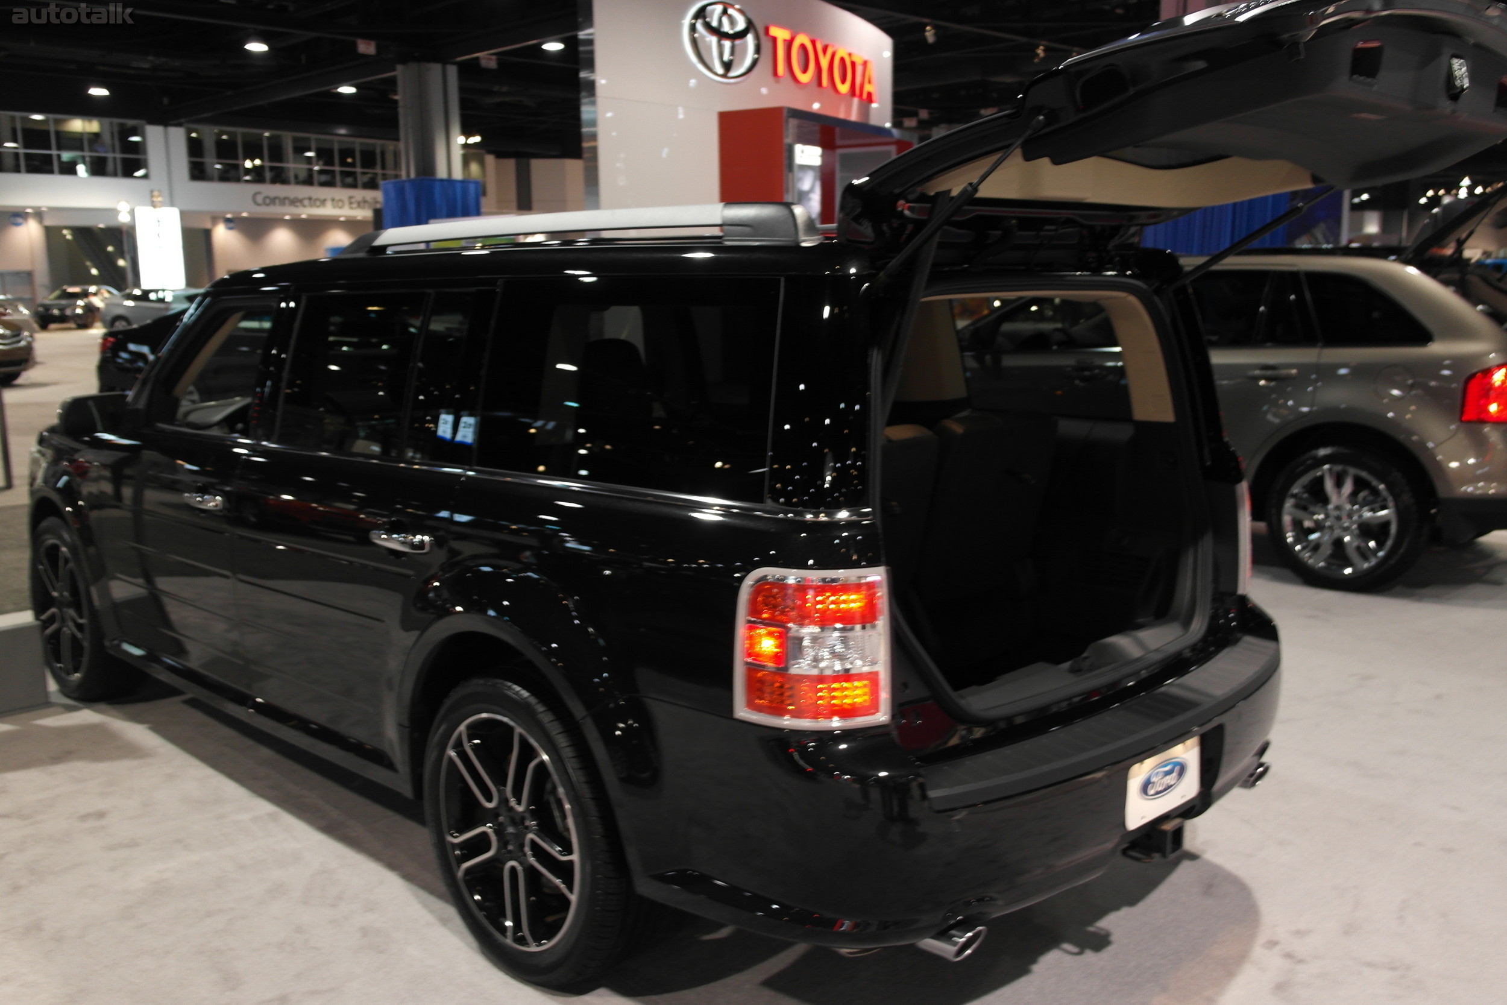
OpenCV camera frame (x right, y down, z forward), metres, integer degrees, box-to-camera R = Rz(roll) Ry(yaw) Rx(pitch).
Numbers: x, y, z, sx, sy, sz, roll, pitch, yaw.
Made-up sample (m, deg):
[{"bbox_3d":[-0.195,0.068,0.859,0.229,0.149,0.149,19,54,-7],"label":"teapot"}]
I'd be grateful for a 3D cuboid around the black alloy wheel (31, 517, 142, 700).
[{"bbox_3d":[-2.615,0.405,4.980,0.729,0.729,0.253,9,12,43],"label":"black alloy wheel"}]

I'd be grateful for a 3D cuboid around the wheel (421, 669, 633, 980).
[{"bbox_3d":[-0.486,0.737,2.943,0.729,0.729,0.253,9,12,43],"label":"wheel"}]

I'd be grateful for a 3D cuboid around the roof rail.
[{"bbox_3d":[-0.530,-0.639,2.990,1.812,0.091,0.059,9,12,43],"label":"roof rail"}]

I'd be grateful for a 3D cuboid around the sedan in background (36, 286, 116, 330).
[{"bbox_3d":[-25.000,-7.200,46.400,1.830,1.550,4.600,-2,9,-12],"label":"sedan in background"}]

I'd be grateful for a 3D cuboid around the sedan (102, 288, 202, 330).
[{"bbox_3d":[-18.600,-6.060,40.300,4.500,1.480,1.800,-3,9,-17],"label":"sedan"}]

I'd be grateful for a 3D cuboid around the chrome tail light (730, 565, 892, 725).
[{"bbox_3d":[0.102,0.256,2.269,0.267,0.292,0.153,9,12,43],"label":"chrome tail light"}]

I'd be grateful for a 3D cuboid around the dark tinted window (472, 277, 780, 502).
[{"bbox_3d":[-0.283,-0.250,2.554,0.901,0.416,0.050,9,0,43],"label":"dark tinted window"}]

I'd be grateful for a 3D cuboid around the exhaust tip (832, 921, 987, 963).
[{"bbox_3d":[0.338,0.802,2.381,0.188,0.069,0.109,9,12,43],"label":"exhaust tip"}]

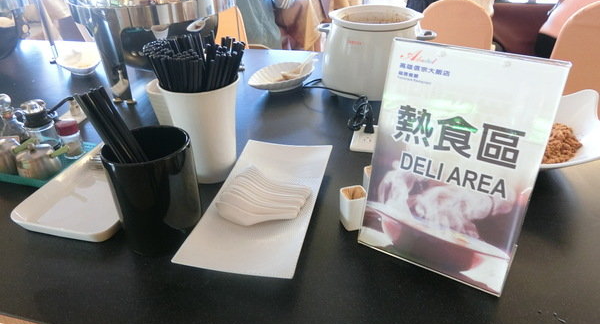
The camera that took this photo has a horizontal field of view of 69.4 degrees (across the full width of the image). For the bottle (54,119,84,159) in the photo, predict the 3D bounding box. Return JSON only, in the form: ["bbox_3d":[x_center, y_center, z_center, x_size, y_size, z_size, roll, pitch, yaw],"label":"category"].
[{"bbox_3d":[-0.489,-0.048,0.924,0.042,0.073,0.042,-3,31,0],"label":"bottle"}]

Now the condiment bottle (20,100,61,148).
[{"bbox_3d":[-0.572,-0.081,0.961,0.058,0.096,0.058,-3,31,0],"label":"condiment bottle"}]

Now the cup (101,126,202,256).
[{"bbox_3d":[-0.218,0.044,0.662,0.121,0.162,0.121,-2,31,0],"label":"cup"}]

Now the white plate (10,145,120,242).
[{"bbox_3d":[-0.359,0.036,0.818,0.195,0.023,0.310,6,31,12],"label":"white plate"}]

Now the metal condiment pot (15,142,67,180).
[{"bbox_3d":[-0.536,-0.011,0.884,0.084,0.055,0.080,-3,31,0],"label":"metal condiment pot"}]

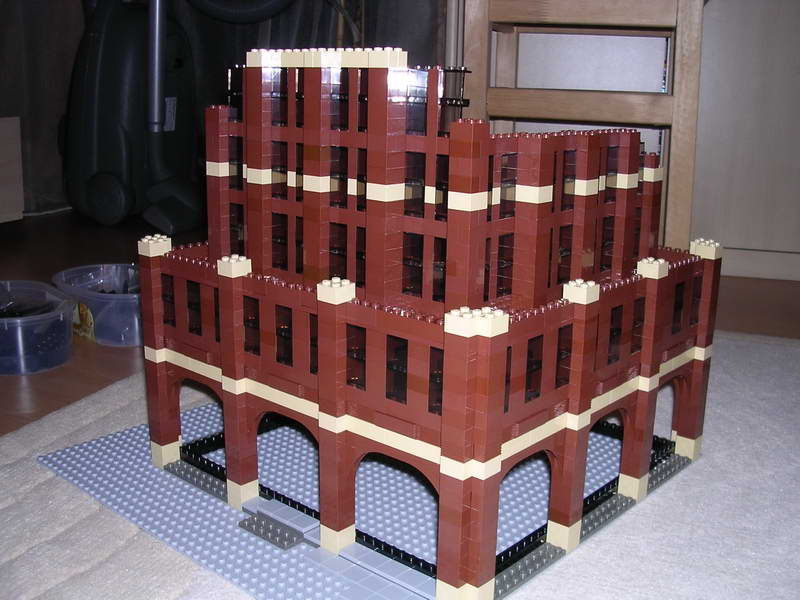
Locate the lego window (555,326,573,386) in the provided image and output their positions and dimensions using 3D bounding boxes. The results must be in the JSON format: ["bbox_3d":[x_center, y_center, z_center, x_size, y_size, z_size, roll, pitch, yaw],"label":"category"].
[{"bbox_3d":[0.096,0.034,0.532,0.007,0.038,0.016,13,18,40],"label":"lego window"}]

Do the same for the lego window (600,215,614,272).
[{"bbox_3d":[0.142,-0.040,0.616,0.008,0.038,0.016,13,19,40],"label":"lego window"}]

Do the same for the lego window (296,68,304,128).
[{"bbox_3d":[-0.059,-0.129,0.562,0.016,0.038,0.007,13,18,40],"label":"lego window"}]

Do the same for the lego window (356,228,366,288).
[{"bbox_3d":[-0.019,-0.026,0.551,0.016,0.038,0.008,13,19,40],"label":"lego window"}]

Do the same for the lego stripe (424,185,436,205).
[{"bbox_3d":[0.020,-0.062,0.518,0.008,0.010,0.008,13,19,40],"label":"lego stripe"}]

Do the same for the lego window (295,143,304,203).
[{"bbox_3d":[-0.060,-0.083,0.575,0.016,0.038,0.008,13,19,40],"label":"lego window"}]

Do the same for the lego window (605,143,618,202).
[{"bbox_3d":[0.142,-0.086,0.604,0.008,0.038,0.016,13,19,40],"label":"lego window"}]

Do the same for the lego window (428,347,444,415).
[{"bbox_3d":[0.025,0.044,0.484,0.016,0.038,0.008,13,19,40],"label":"lego window"}]

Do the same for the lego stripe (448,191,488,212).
[{"bbox_3d":[0.038,-0.057,0.497,0.016,0.010,0.016,13,19,40],"label":"lego stripe"}]

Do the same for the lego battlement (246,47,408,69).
[{"bbox_3d":[-0.049,-0.150,0.544,0.128,0.011,0.016,13,19,40],"label":"lego battlement"}]

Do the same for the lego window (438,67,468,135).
[{"bbox_3d":[0.030,-0.111,0.497,0.016,0.038,0.008,13,19,40],"label":"lego window"}]

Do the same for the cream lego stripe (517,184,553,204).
[{"bbox_3d":[0.082,-0.065,0.533,0.016,0.010,0.016,13,19,40],"label":"cream lego stripe"}]

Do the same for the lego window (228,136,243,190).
[{"bbox_3d":[-0.115,-0.098,0.631,0.016,0.038,0.007,13,18,40],"label":"lego window"}]

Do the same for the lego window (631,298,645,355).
[{"bbox_3d":[0.160,0.017,0.601,0.007,0.038,0.016,13,18,40],"label":"lego window"}]

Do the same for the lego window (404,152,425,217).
[{"bbox_3d":[0.011,-0.069,0.524,0.016,0.038,0.007,13,18,40],"label":"lego window"}]

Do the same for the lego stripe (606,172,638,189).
[{"bbox_3d":[0.156,-0.084,0.614,0.016,0.010,0.016,13,19,40],"label":"lego stripe"}]

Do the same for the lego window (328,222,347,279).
[{"bbox_3d":[-0.037,-0.030,0.566,0.016,0.038,0.007,13,18,40],"label":"lego window"}]

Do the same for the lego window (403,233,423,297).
[{"bbox_3d":[0.010,-0.022,0.535,0.016,0.038,0.007,13,18,40],"label":"lego window"}]

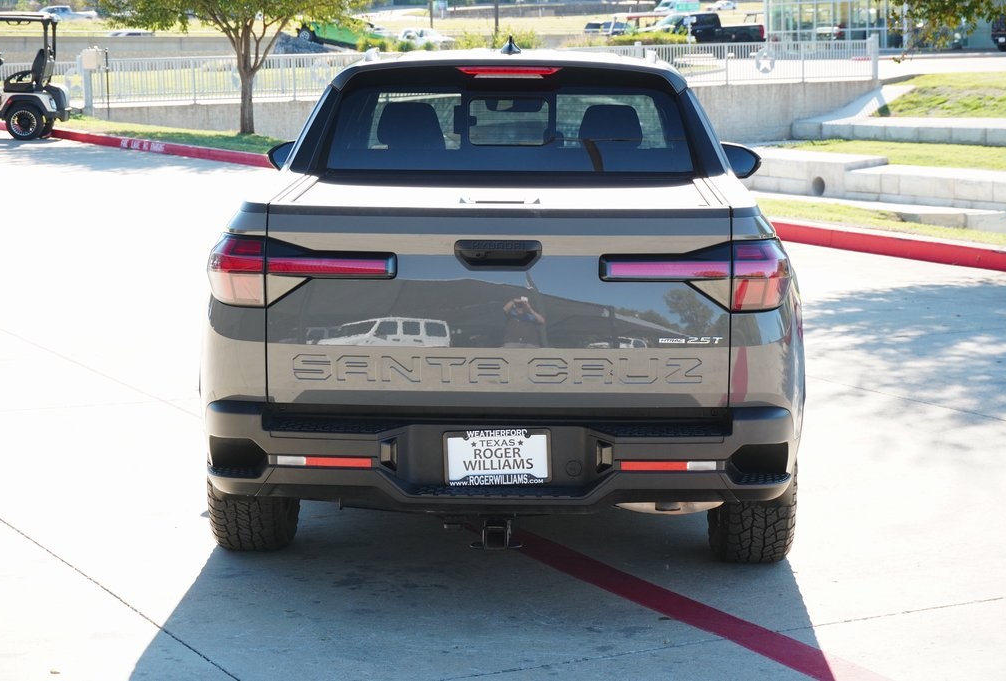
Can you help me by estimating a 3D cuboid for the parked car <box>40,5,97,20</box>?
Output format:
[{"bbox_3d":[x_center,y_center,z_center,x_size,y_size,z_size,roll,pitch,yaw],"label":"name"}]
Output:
[{"bbox_3d":[-32.322,-23.487,155.000,5.600,1.850,1.950,1,8,1],"label":"parked car"}]

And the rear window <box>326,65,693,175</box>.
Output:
[{"bbox_3d":[0.019,-0.757,7.349,1.250,0.420,0.080,1,-25,1],"label":"rear window"}]

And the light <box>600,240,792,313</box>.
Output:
[{"bbox_3d":[0.571,-0.194,6.206,0.580,0.212,0.240,1,8,1],"label":"light"}]

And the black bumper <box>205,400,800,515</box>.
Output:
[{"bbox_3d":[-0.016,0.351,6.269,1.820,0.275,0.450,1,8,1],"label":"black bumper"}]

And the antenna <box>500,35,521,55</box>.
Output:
[{"bbox_3d":[0.031,-1.072,7.748,0.075,0.065,0.160,1,8,1],"label":"antenna"}]

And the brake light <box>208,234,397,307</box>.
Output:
[{"bbox_3d":[-0.593,-0.206,6.231,0.580,0.212,0.240,1,8,1],"label":"brake light"}]

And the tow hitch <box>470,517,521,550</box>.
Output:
[{"bbox_3d":[-0.019,0.556,6.228,0.150,0.085,0.170,1,8,1],"label":"tow hitch"}]

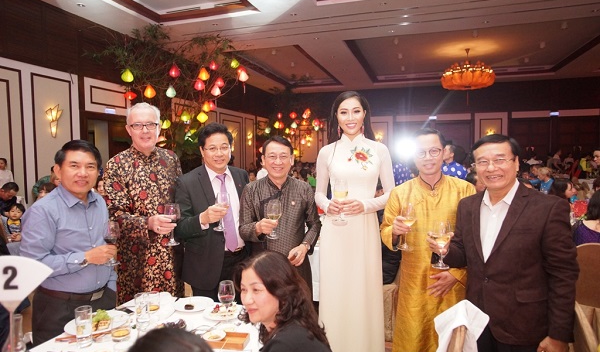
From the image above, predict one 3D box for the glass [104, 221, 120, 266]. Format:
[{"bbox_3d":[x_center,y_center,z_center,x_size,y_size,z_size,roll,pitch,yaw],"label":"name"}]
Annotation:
[{"bbox_3d":[-0.821,0.298,1.760,0.068,0.192,0.068,3,3,0],"label":"glass"}]

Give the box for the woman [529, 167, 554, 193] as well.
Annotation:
[{"bbox_3d":[4.095,0.462,6.732,0.750,1.220,0.500,-2,3,-16],"label":"woman"}]

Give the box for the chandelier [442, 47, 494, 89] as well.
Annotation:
[{"bbox_3d":[4.788,-3.064,11.400,1.420,1.100,1.420,-1,3,0],"label":"chandelier"}]

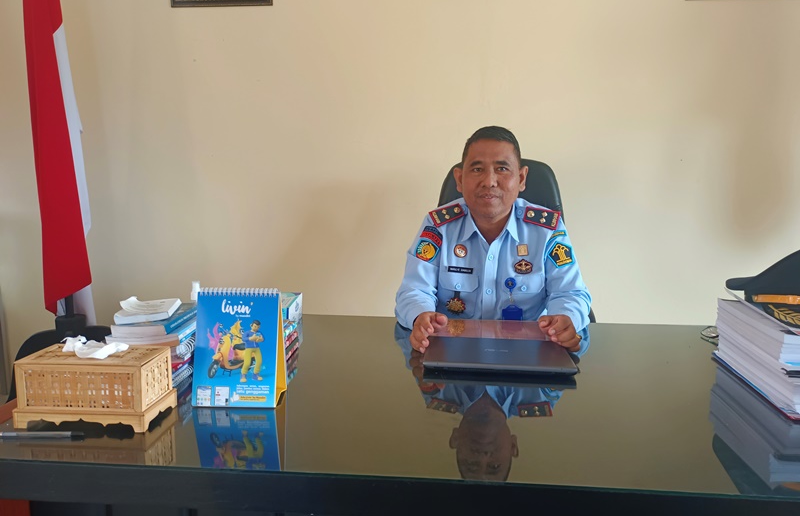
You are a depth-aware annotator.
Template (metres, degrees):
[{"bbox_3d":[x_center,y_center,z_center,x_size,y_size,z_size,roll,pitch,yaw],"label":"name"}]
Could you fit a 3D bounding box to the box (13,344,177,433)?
[{"bbox_3d":[-0.486,0.207,0.934,0.208,0.103,0.115,1,6,4],"label":"box"}]

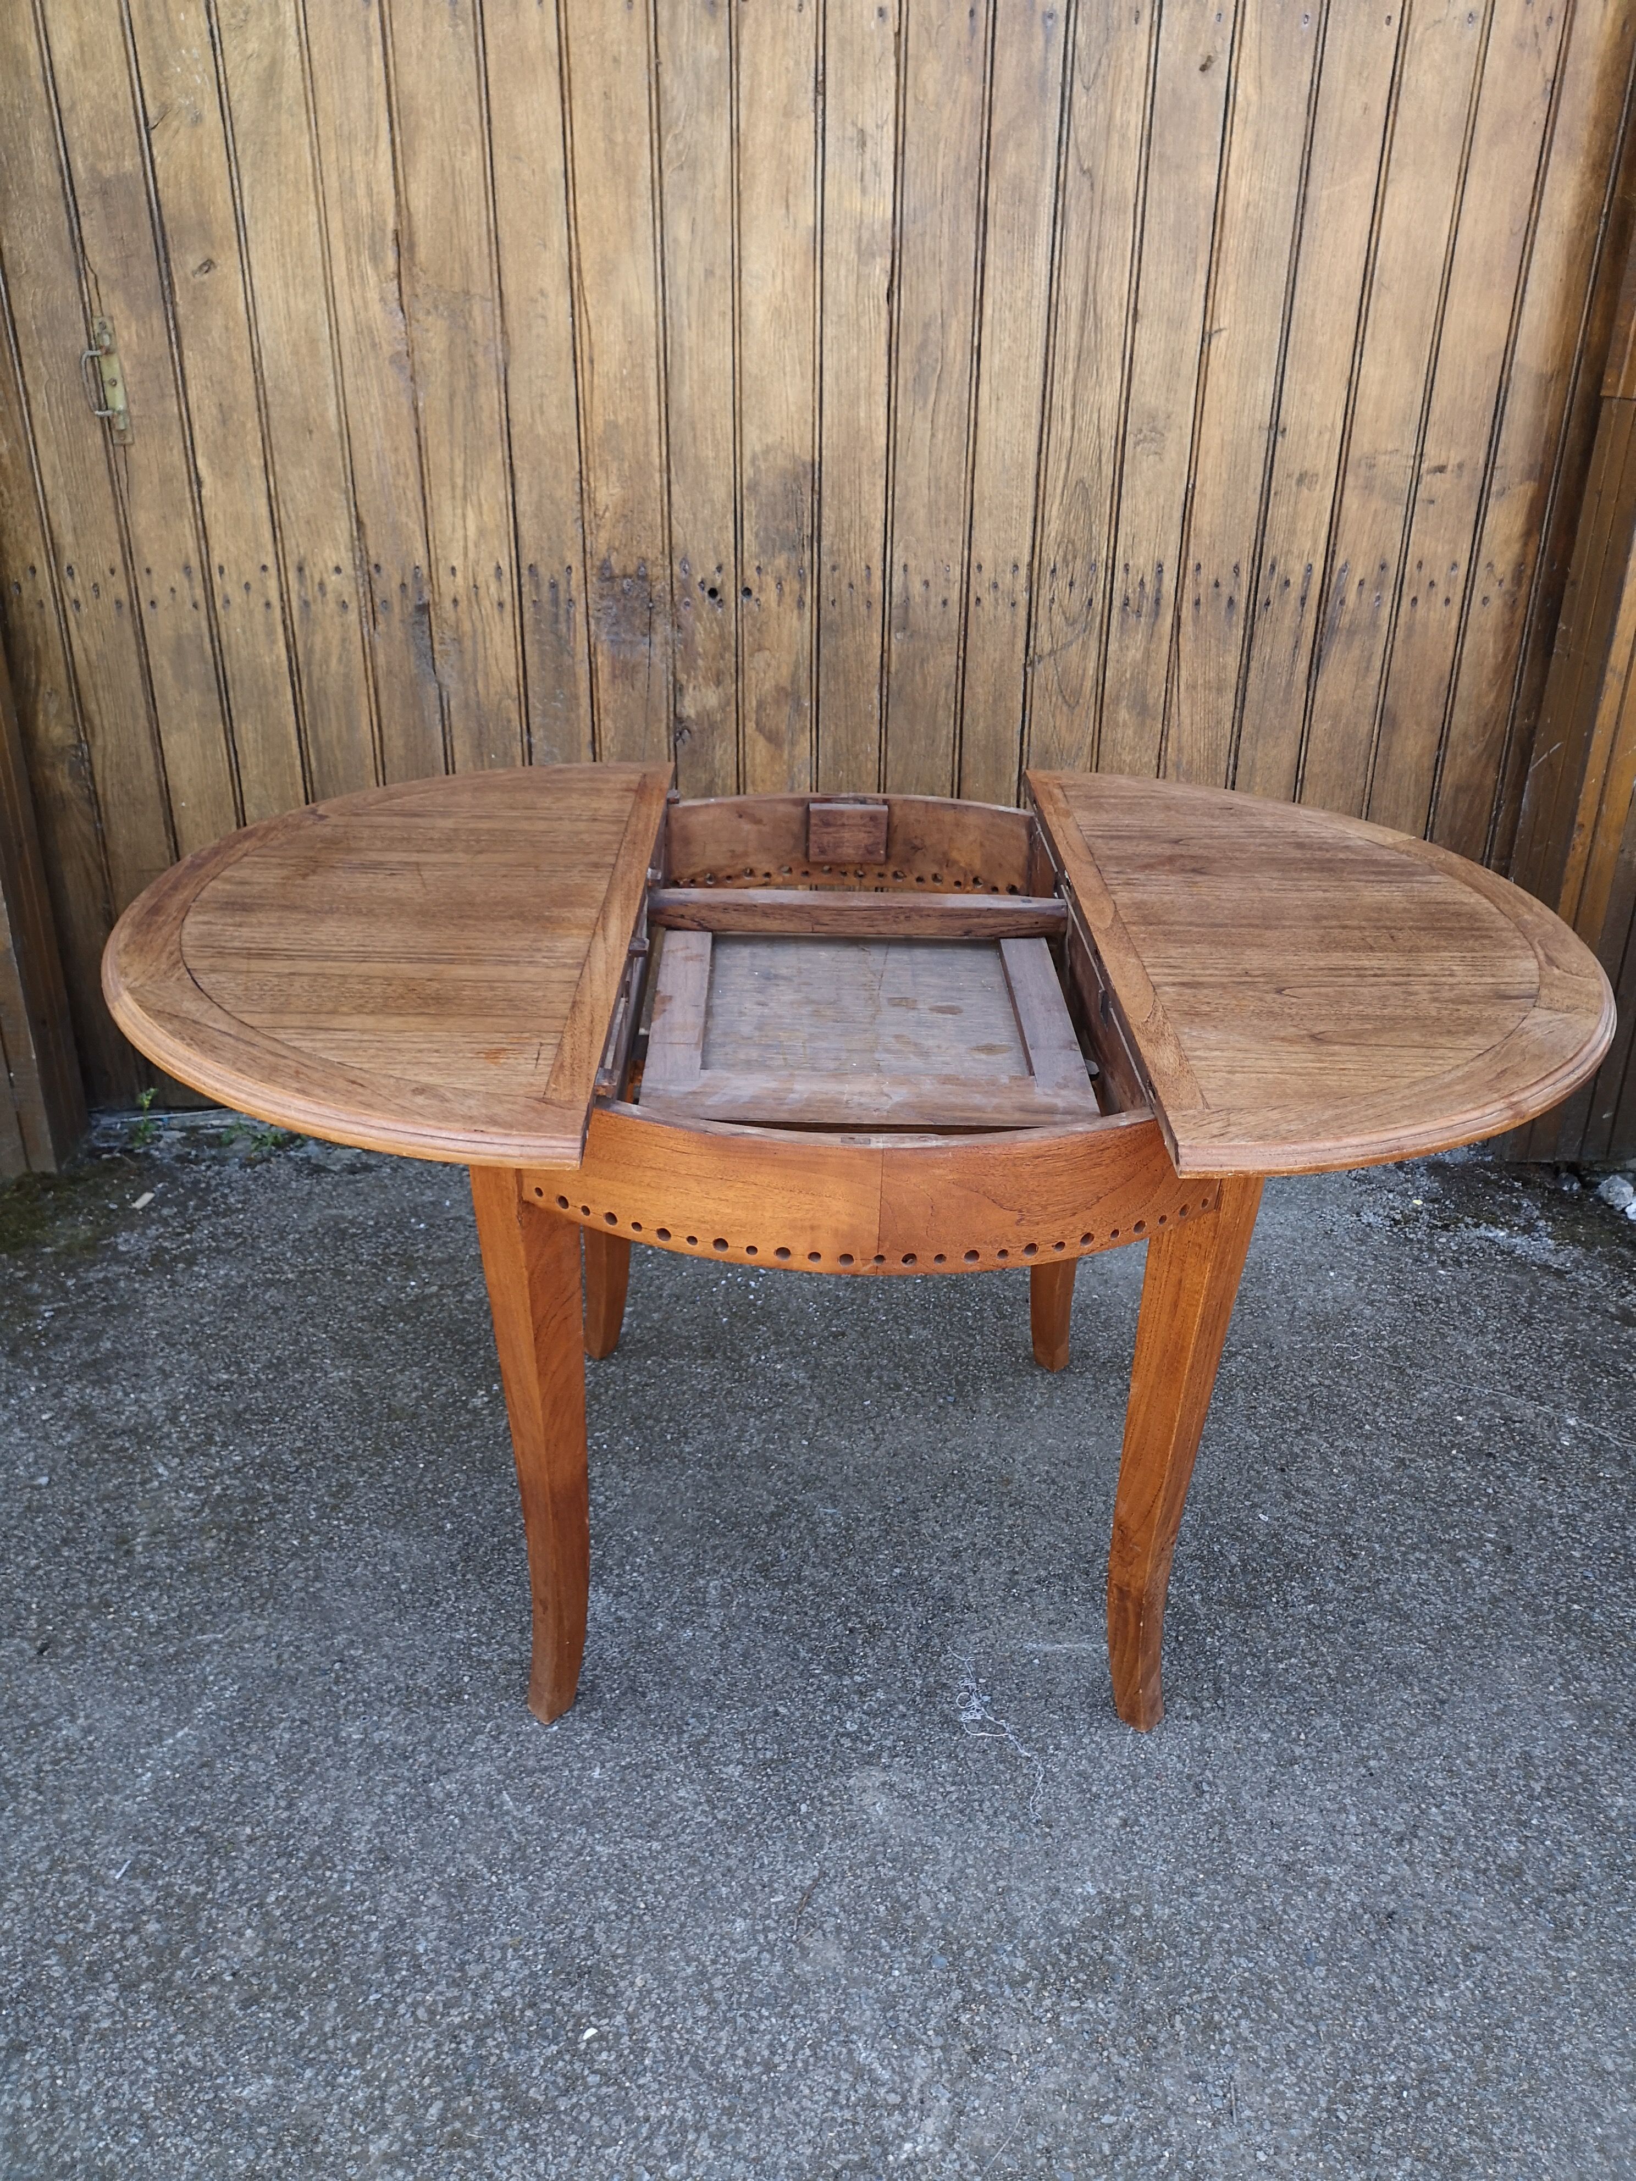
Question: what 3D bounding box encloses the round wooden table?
[{"bbox_3d":[0.032,0.160,1.785,1.367,0.760,0.946,1,27,-1],"label":"round wooden table"}]

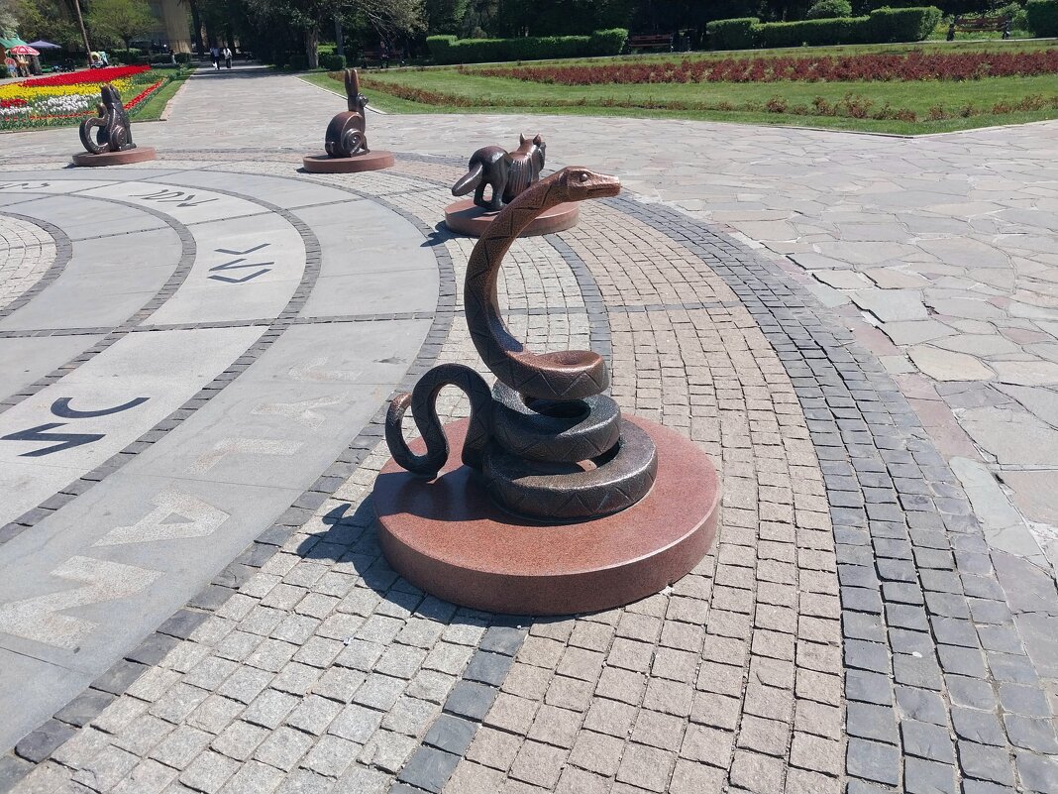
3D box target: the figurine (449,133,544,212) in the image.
[{"bbox_3d":[-0.222,-1.827,6.455,0.700,0.540,0.360,-15,27,-24],"label":"figurine"}]

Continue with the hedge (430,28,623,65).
[{"bbox_3d":[-0.127,-18.602,42.234,10.160,1.280,1.300,2,25,10],"label":"hedge"}]

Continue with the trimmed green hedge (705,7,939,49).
[{"bbox_3d":[13.274,-17.011,36.911,9.901,1.300,1.350,16,31,35],"label":"trimmed green hedge"}]

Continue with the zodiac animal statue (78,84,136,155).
[{"bbox_3d":[-6.038,-3.960,11.285,0.370,0.885,0.660,6,26,18],"label":"zodiac animal statue"}]

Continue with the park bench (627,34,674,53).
[{"bbox_3d":[6.291,-18.024,40.498,2.268,0.900,0.650,9,27,24],"label":"park bench"}]

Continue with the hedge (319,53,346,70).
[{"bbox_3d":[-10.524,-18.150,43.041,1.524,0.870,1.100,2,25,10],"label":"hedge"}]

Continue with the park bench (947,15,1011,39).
[{"bbox_3d":[18.397,-15.003,32.318,0.650,0.900,2.212,-22,31,-36],"label":"park bench"}]

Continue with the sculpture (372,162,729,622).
[{"bbox_3d":[0.034,-0.133,2.394,1.084,1.100,1.084,3,25,13],"label":"sculpture"}]

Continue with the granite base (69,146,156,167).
[{"bbox_3d":[-5.986,-3.498,11.498,1.084,0.135,1.084,4,26,15],"label":"granite base"}]

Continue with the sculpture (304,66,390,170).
[{"bbox_3d":[-2.252,-3.397,9.699,1.084,1.130,1.084,19,32,38],"label":"sculpture"}]

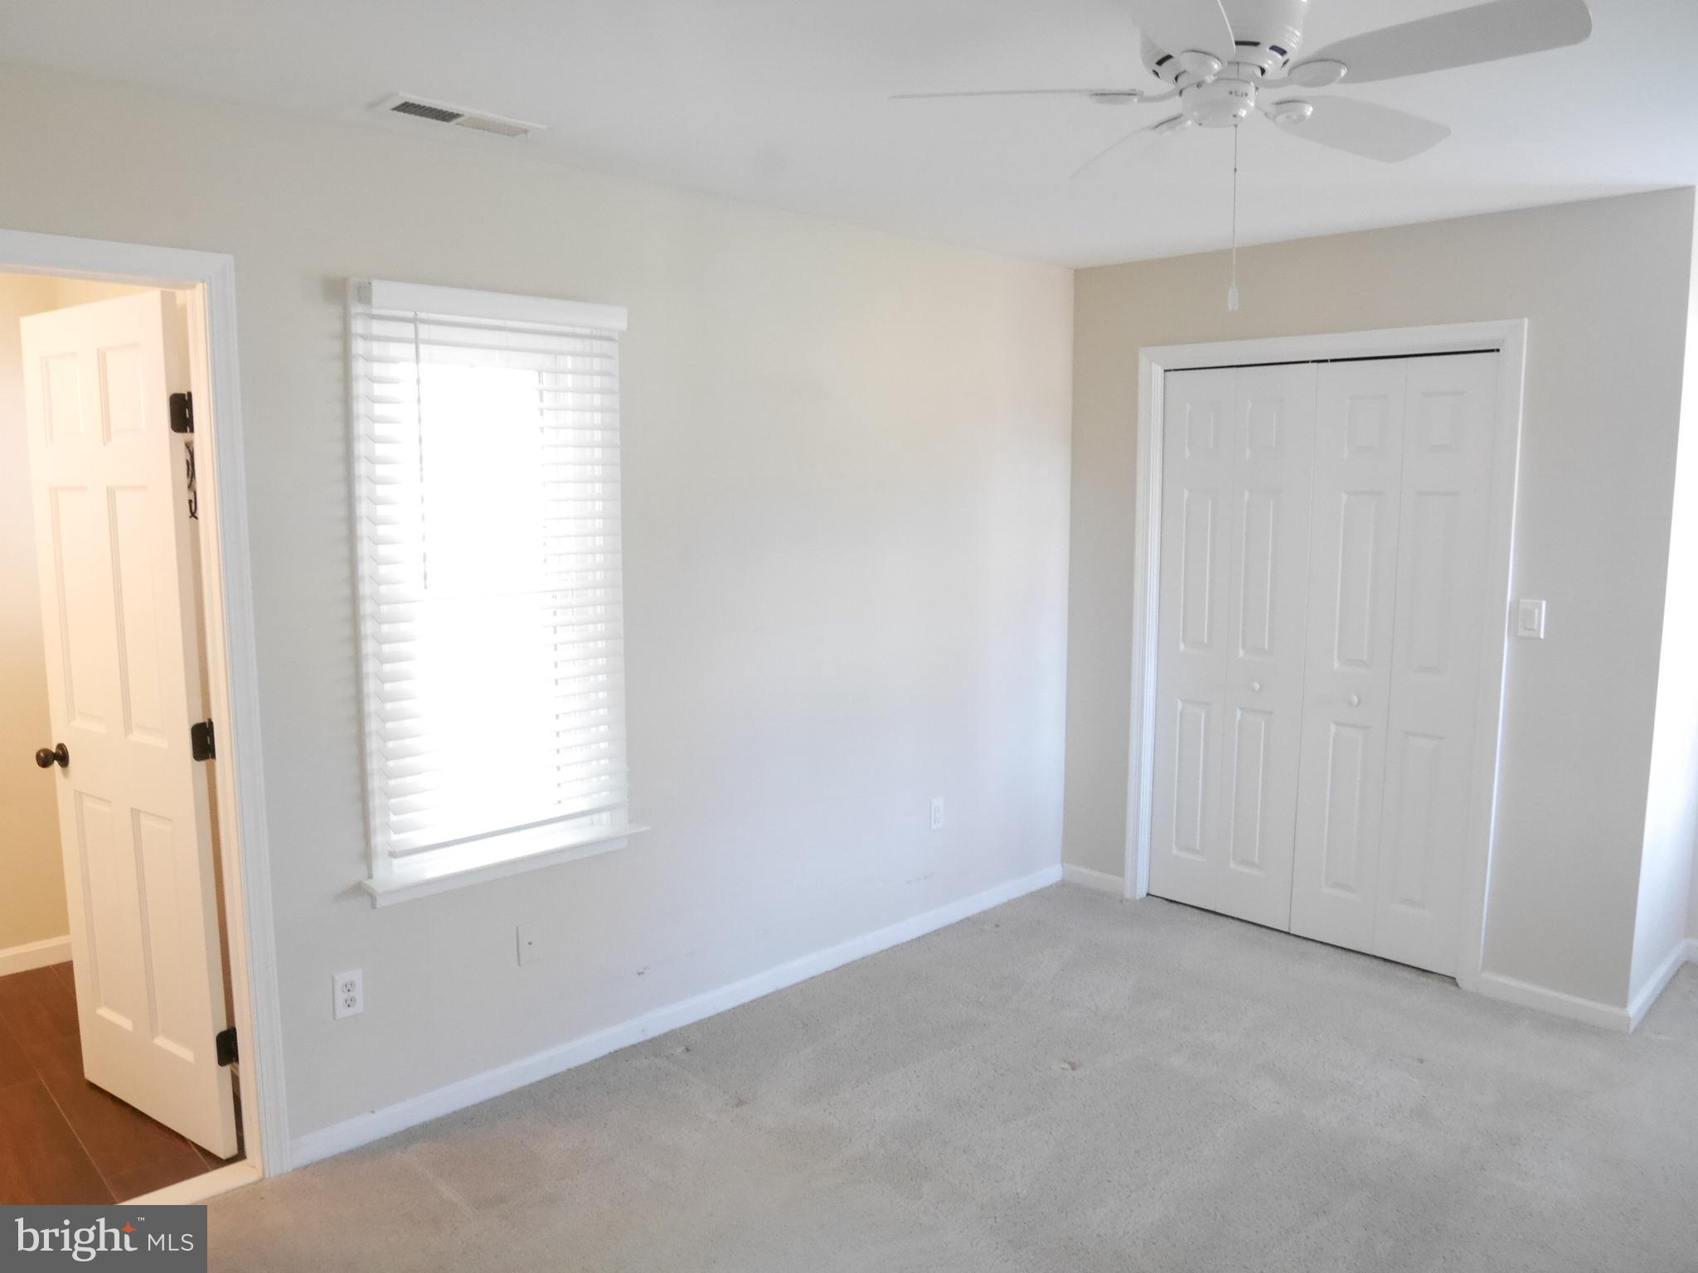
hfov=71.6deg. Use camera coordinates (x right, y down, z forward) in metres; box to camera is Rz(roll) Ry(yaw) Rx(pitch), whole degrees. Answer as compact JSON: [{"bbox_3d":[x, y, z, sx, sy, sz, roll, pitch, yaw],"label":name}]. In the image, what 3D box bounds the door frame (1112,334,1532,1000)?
[{"bbox_3d":[1.575,0.038,4.075,1.322,2.118,0.100,7,10,44],"label":"door frame"}]

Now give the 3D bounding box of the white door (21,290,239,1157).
[{"bbox_3d":[-1.773,0.227,2.870,0.698,2.030,0.035,5,9,32],"label":"white door"}]

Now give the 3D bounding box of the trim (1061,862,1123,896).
[{"bbox_3d":[0.971,0.979,4.716,0.297,0.075,0.016,7,10,44],"label":"trim"}]

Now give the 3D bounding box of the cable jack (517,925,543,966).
[{"bbox_3d":[-0.847,0.816,3.133,0.070,0.114,0.010,-7,10,-43],"label":"cable jack"}]

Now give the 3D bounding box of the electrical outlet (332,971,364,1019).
[{"bbox_3d":[-1.190,0.854,2.806,0.070,0.114,0.010,-7,10,-43],"label":"electrical outlet"}]

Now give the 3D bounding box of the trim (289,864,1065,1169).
[{"bbox_3d":[-0.211,1.091,3.785,3.012,0.075,0.016,-7,10,-43],"label":"trim"}]

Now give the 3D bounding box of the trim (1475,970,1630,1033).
[{"bbox_3d":[2.130,1.111,3.572,0.397,0.075,0.016,7,10,44],"label":"trim"}]

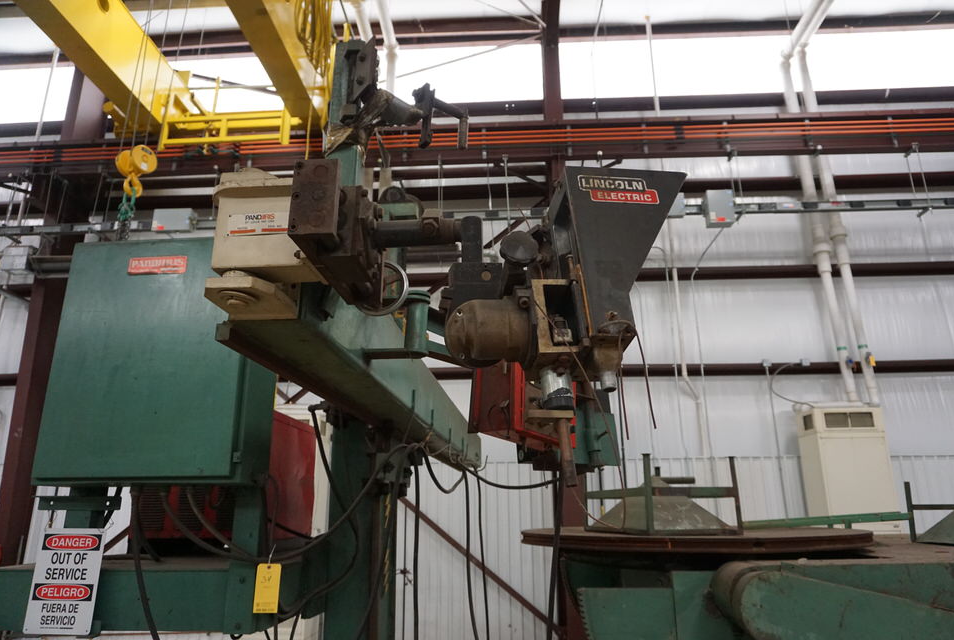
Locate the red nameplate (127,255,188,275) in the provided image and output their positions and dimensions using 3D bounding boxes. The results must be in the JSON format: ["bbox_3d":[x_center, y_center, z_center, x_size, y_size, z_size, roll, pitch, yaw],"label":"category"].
[{"bbox_3d":[-1.224,-0.210,2.458,0.230,0.065,0.010,-2,-15,5],"label":"red nameplate"}]

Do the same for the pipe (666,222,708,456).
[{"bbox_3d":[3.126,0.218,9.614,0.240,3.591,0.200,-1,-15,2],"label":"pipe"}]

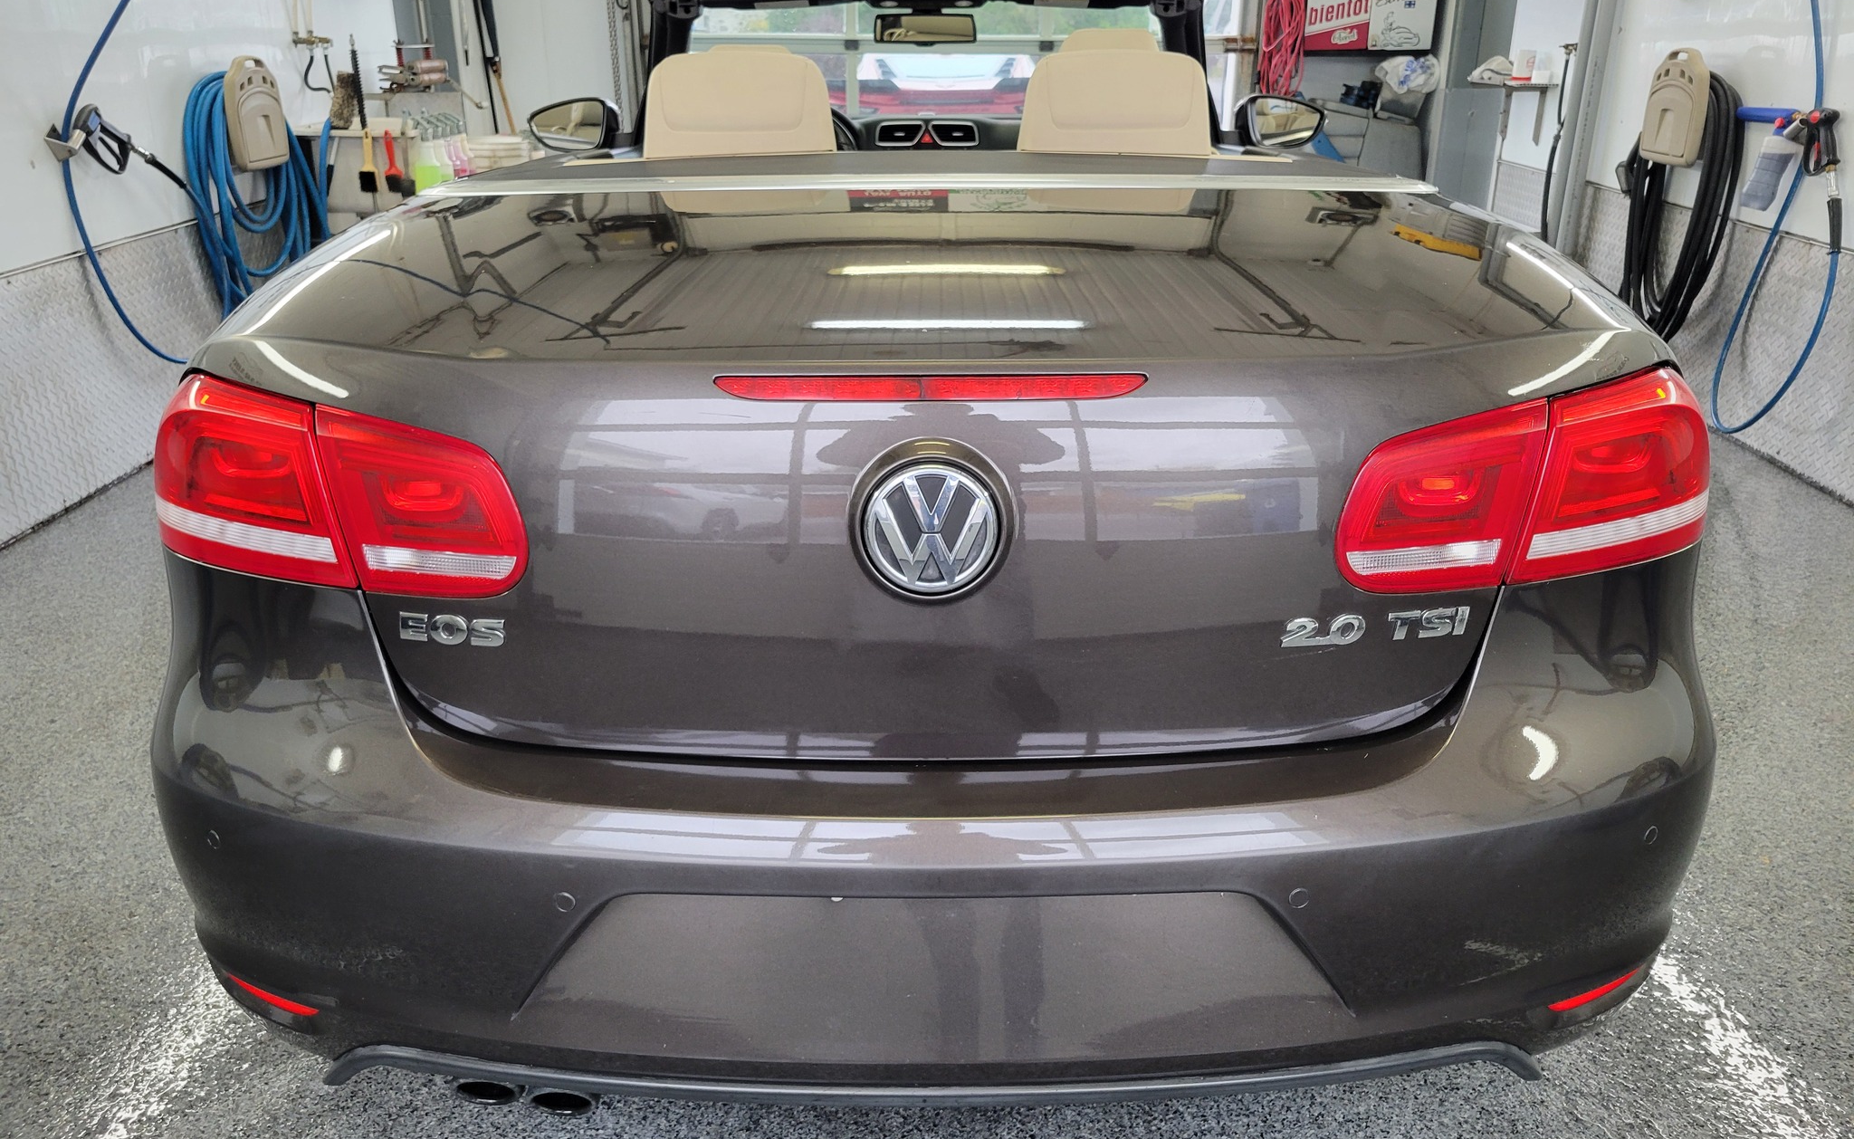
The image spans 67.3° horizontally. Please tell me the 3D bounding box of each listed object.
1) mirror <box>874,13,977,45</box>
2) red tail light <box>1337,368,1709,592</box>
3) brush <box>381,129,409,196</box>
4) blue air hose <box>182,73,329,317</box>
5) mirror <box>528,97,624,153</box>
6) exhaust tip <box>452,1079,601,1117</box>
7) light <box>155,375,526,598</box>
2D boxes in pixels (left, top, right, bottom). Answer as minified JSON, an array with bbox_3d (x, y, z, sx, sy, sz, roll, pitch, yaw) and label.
[{"bbox_3d":[-0.005,-1.239,3.188,0.238,0.070,0.045,2,22,6],"label":"mirror"},{"bbox_3d":[0.631,-0.106,1.441,0.530,0.190,0.230,-5,22,-11],"label":"red tail light"},{"bbox_3d":[-2.071,-1.576,5.418,0.075,0.245,0.030,-6,23,-14],"label":"brush"},{"bbox_3d":[-2.299,-1.260,4.855,0.210,0.860,0.570,0,22,0],"label":"blue air hose"},{"bbox_3d":[-0.893,-1.138,3.539,0.235,0.145,0.140,0,22,1],"label":"mirror"},{"bbox_3d":[-0.413,0.528,1.494,0.150,0.065,0.130,0,22,1],"label":"exhaust tip"},{"bbox_3d":[-0.633,-0.107,1.459,0.530,0.190,0.230,5,22,12],"label":"light"}]

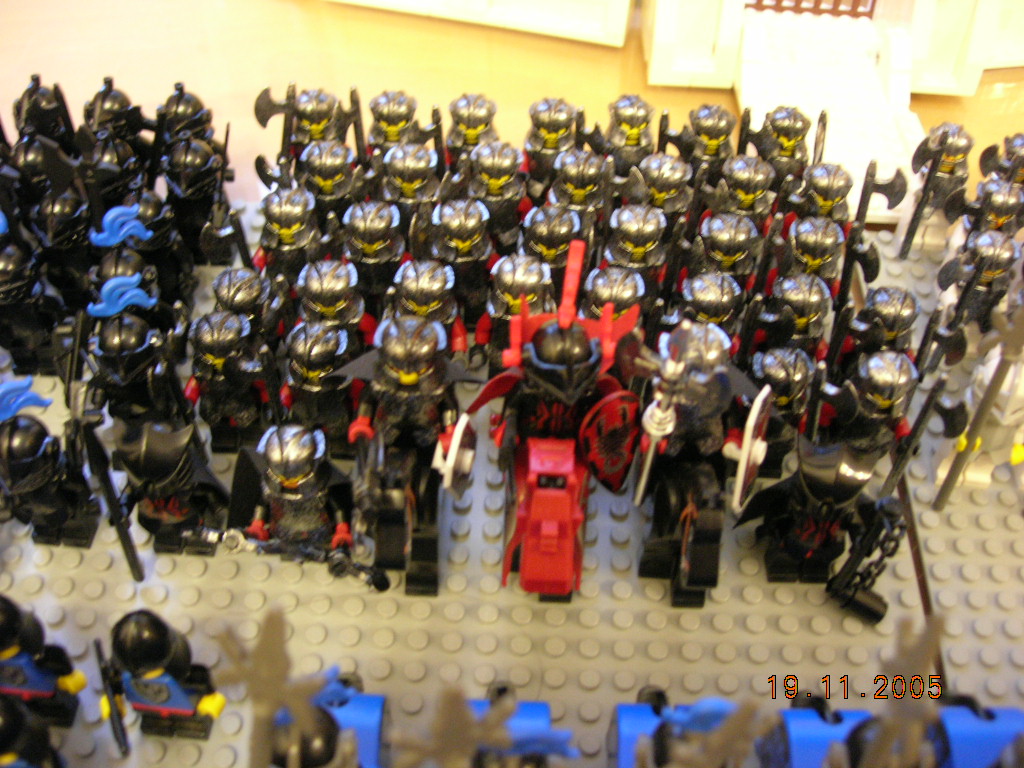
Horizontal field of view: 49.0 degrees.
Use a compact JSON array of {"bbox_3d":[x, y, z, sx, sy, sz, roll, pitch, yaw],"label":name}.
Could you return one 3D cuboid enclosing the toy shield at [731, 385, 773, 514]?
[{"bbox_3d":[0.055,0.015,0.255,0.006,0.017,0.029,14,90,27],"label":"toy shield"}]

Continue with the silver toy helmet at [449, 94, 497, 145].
[{"bbox_3d":[-0.012,-0.079,0.334,0.014,0.014,0.014,3,49,0],"label":"silver toy helmet"}]

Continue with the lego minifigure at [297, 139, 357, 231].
[{"bbox_3d":[-0.052,-0.050,0.327,0.024,0.043,0.016,3,49,0],"label":"lego minifigure"}]

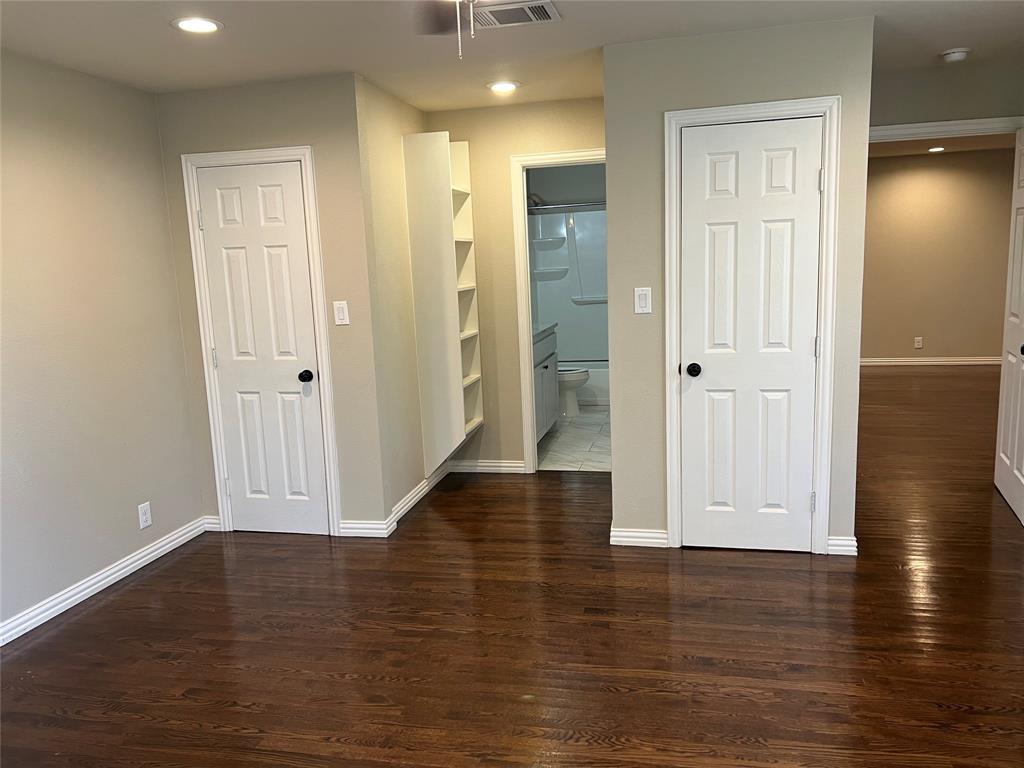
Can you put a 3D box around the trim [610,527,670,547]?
[{"bbox_3d":[0.651,0.790,3.922,0.295,0.090,0.018,0,10,13],"label":"trim"}]

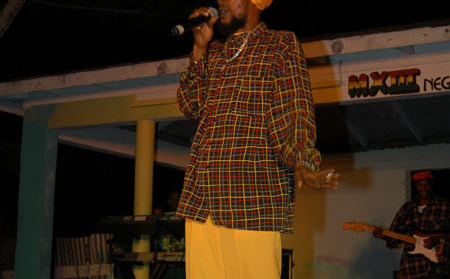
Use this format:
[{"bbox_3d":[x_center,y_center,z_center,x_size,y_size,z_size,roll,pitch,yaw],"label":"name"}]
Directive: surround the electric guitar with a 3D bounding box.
[{"bbox_3d":[1.548,0.939,8.950,0.980,0.330,0.080,13,-7,0],"label":"electric guitar"}]

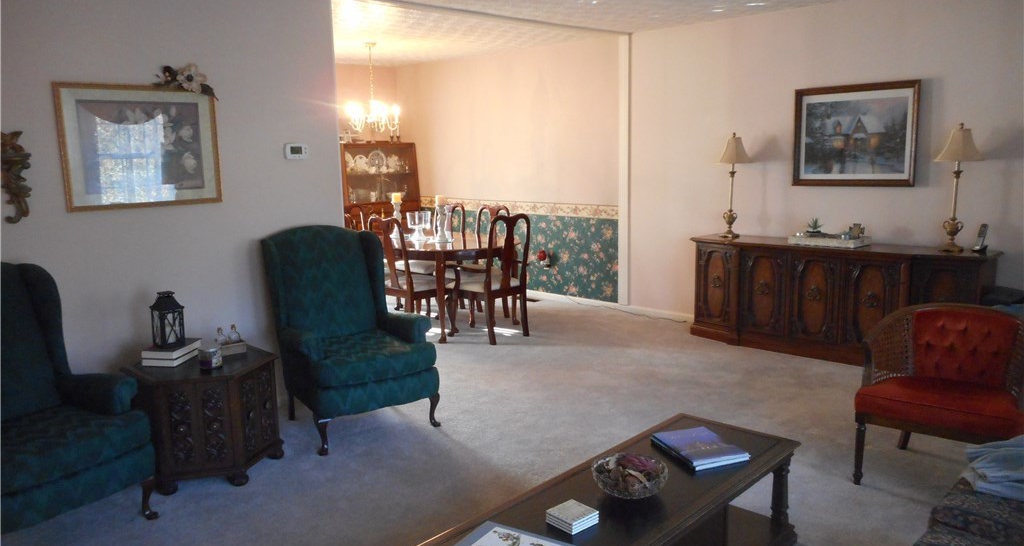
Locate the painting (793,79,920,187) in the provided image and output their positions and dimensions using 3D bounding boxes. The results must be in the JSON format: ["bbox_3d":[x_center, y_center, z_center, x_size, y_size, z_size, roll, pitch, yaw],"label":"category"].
[{"bbox_3d":[2.476,-0.998,5.394,0.870,0.722,0.036,8,13,44],"label":"painting"}]

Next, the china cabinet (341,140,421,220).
[{"bbox_3d":[-1.617,-0.725,8.773,0.461,1.597,1.044,8,13,44],"label":"china cabinet"}]

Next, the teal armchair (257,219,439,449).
[{"bbox_3d":[-0.884,0.301,4.075,0.737,1.091,0.794,-7,11,-33],"label":"teal armchair"}]

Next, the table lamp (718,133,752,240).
[{"bbox_3d":[1.740,-0.686,5.807,0.200,0.819,0.200,8,13,44],"label":"table lamp"}]

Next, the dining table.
[{"bbox_3d":[-0.747,0.058,6.567,1.905,0.748,1.126,8,13,44],"label":"dining table"}]

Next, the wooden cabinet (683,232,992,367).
[{"bbox_3d":[2.229,0.190,5.253,1.980,0.770,0.500,8,13,42],"label":"wooden cabinet"}]

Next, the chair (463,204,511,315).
[{"bbox_3d":[-0.323,-0.080,6.503,0.500,0.990,0.560,8,14,43],"label":"chair"}]

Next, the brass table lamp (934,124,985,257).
[{"bbox_3d":[2.817,-0.524,4.682,0.270,0.800,0.270,8,14,43],"label":"brass table lamp"}]

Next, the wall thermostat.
[{"bbox_3d":[-1.234,-0.699,4.270,0.033,0.094,0.152,8,14,43],"label":"wall thermostat"}]

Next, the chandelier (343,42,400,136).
[{"bbox_3d":[-1.267,-1.667,6.709,0.510,0.790,0.510,-1,10,0],"label":"chandelier"}]

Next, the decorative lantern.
[{"bbox_3d":[-1.701,0.221,3.646,0.122,0.260,0.122,-10,13,-42],"label":"decorative lantern"}]

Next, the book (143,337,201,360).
[{"bbox_3d":[-1.675,0.368,3.658,0.175,0.037,0.250,0,10,7],"label":"book"}]

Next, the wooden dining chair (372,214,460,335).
[{"bbox_3d":[-0.811,0.015,6.067,0.512,0.998,0.604,8,13,44],"label":"wooden dining chair"}]

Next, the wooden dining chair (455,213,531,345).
[{"bbox_3d":[-0.170,0.018,5.981,0.625,0.998,0.584,8,13,44],"label":"wooden dining chair"}]

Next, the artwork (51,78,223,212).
[{"bbox_3d":[-1.966,-0.671,3.951,0.031,0.625,0.799,8,13,44],"label":"artwork"}]

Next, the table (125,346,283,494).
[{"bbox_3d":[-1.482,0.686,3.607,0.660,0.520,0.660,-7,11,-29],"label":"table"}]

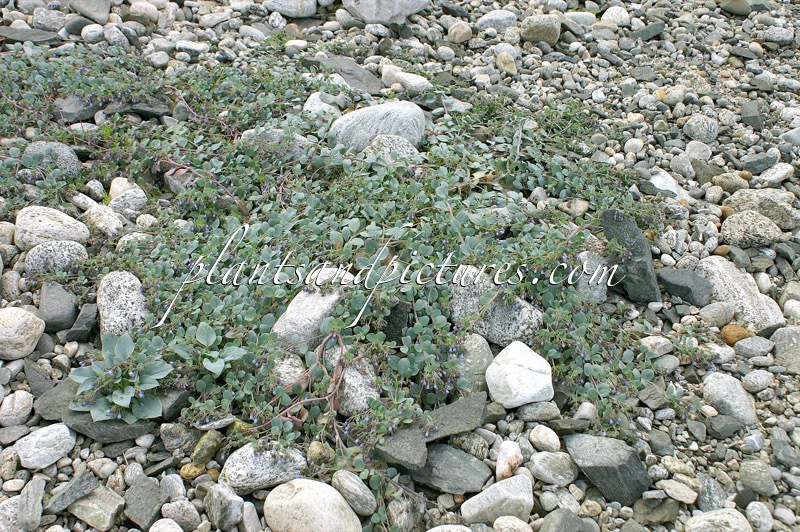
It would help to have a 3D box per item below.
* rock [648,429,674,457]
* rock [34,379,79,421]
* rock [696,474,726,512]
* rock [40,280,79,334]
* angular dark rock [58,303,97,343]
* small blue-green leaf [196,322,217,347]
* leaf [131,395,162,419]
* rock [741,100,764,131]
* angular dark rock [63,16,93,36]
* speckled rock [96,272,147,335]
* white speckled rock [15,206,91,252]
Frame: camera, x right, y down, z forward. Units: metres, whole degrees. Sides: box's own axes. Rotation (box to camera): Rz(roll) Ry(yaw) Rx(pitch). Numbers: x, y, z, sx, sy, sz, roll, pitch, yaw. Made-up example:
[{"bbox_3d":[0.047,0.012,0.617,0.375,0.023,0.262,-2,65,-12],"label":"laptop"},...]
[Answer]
[{"bbox_3d":[0.469,0.317,1.673,0.050,0.030,0.045,0,37,0],"label":"rock"},{"bbox_3d":[-0.599,0.234,1.639,0.076,0.022,0.080,9,39,12],"label":"rock"},{"bbox_3d":[0.492,0.359,1.474,0.036,0.032,0.051,-16,41,-19],"label":"rock"},{"bbox_3d":[-0.663,0.079,1.815,0.068,0.070,0.068,-9,39,-12],"label":"rock"},{"bbox_3d":[-0.712,0.124,2.060,0.052,0.052,0.085,19,41,24],"label":"angular dark rock"},{"bbox_3d":[-0.415,0.147,2.000,0.041,0.012,0.050,2,82,-11],"label":"small blue-green leaf"},{"bbox_3d":[-0.505,0.280,1.860,0.060,0.012,0.045,31,55,17],"label":"leaf"},{"bbox_3d":[0.918,-0.391,2.429,0.052,0.043,0.070,18,42,22],"label":"rock"},{"bbox_3d":[-0.982,-0.740,2.874,0.088,0.046,0.072,-6,38,-8],"label":"angular dark rock"},{"bbox_3d":[-0.613,0.089,2.070,0.106,0.110,0.130,-3,37,-5],"label":"speckled rock"},{"bbox_3d":[-0.802,-0.084,2.151,0.165,0.085,0.115,11,38,14],"label":"white speckled rock"}]

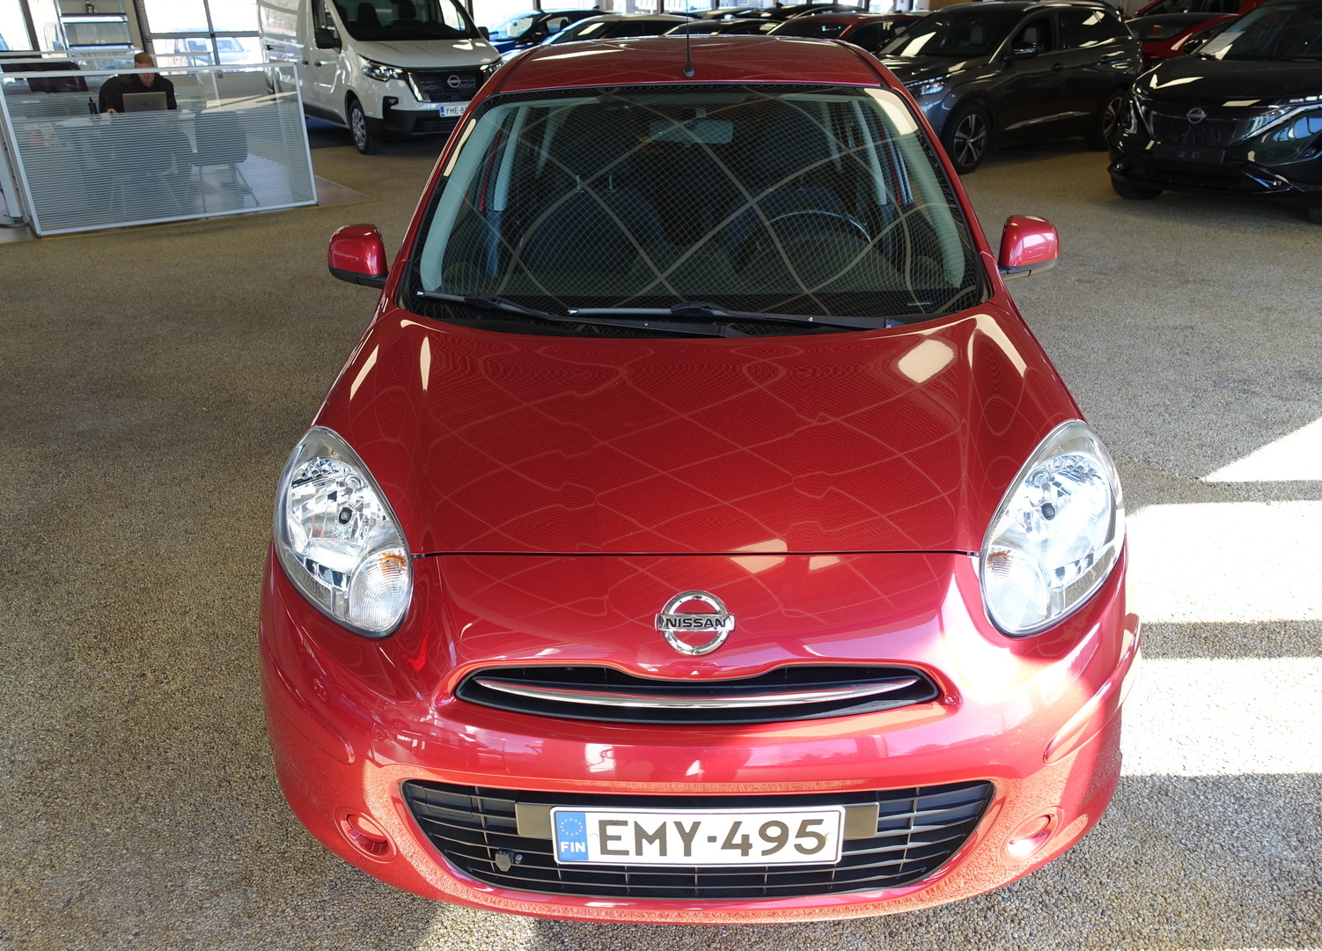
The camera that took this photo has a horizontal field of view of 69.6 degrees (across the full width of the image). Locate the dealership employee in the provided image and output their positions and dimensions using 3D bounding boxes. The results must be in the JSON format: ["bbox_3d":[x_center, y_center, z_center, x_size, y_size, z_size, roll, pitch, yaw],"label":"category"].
[{"bbox_3d":[-4.544,-3.081,8.500,0.600,1.220,0.750,-17,31,-30],"label":"dealership employee"}]

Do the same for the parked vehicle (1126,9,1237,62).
[{"bbox_3d":[8.844,-7.111,16.153,4.350,1.460,1.800,-16,30,-28],"label":"parked vehicle"}]

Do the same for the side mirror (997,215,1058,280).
[{"bbox_3d":[0.947,-0.591,2.460,0.180,0.155,0.130,0,26,0],"label":"side mirror"}]

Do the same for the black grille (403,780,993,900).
[{"bbox_3d":[0.057,0.565,1.506,0.935,0.235,0.100,0,26,1],"label":"black grille"}]

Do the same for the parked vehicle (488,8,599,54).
[{"bbox_3d":[-2.511,-7.777,17.565,4.300,1.560,1.820,-23,34,-38],"label":"parked vehicle"}]

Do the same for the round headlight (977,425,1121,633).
[{"bbox_3d":[0.664,0.082,1.694,0.280,0.255,0.360,0,26,0],"label":"round headlight"}]

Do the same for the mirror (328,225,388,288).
[{"bbox_3d":[-0.794,-0.587,2.551,0.175,0.148,0.120,0,26,1],"label":"mirror"}]

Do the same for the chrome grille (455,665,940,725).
[{"bbox_3d":[0.053,0.316,1.407,0.735,0.090,0.090,0,26,1],"label":"chrome grille"}]

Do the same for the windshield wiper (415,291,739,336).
[{"bbox_3d":[-0.198,-0.361,2.086,0.788,0.060,0.080,8,27,18],"label":"windshield wiper"}]

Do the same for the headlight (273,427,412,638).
[{"bbox_3d":[-0.549,0.086,1.632,0.305,0.235,0.350,0,26,1],"label":"headlight"}]

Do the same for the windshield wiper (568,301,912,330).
[{"bbox_3d":[0.172,-0.334,2.035,0.754,0.050,0.080,3,27,4],"label":"windshield wiper"}]

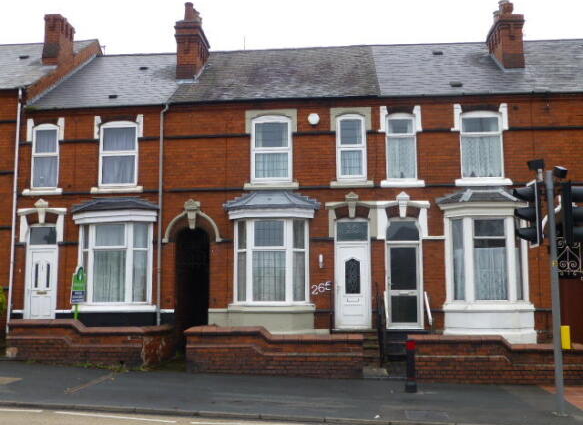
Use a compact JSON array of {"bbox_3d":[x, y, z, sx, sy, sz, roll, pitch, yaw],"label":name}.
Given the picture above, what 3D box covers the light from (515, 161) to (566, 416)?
[{"bbox_3d":[3.830,1.109,10.208,0.580,3.903,0.450,-1,-7,6],"label":"light"}]

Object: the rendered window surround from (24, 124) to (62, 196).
[{"bbox_3d":[-6.507,-1.412,17.285,1.090,2.000,0.200,-1,-7,5],"label":"rendered window surround"}]

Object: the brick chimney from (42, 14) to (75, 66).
[{"bbox_3d":[-6.992,-5.005,19.800,0.520,1.570,1.120,-1,-7,5],"label":"brick chimney"}]

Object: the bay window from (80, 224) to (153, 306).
[{"bbox_3d":[-4.512,1.296,16.505,1.930,2.010,0.570,-1,-7,5],"label":"bay window"}]

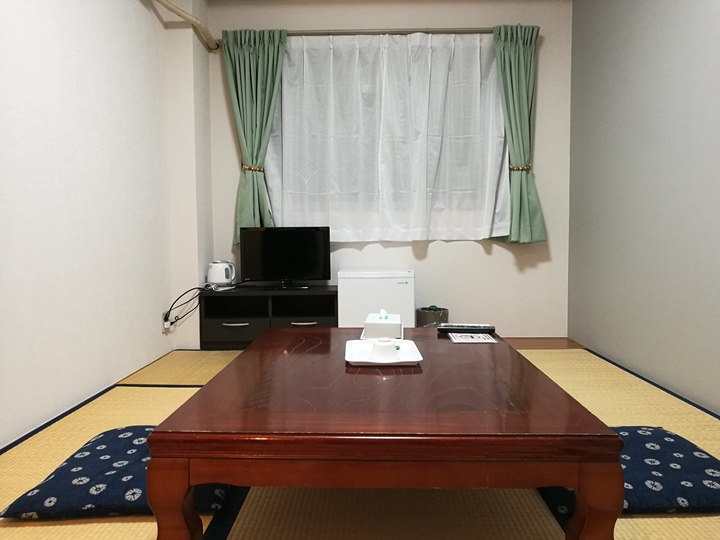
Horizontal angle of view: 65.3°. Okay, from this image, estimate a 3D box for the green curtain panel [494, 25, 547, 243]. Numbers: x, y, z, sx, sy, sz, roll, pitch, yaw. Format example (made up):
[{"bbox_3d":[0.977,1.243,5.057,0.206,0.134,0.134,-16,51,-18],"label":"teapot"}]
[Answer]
[{"bbox_3d":[1.056,-0.884,3.696,0.346,1.417,0.120,0,3,1],"label":"green curtain panel"}]

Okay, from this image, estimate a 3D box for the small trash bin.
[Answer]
[{"bbox_3d":[0.479,0.368,3.697,0.214,0.230,0.214,0,3,1],"label":"small trash bin"}]

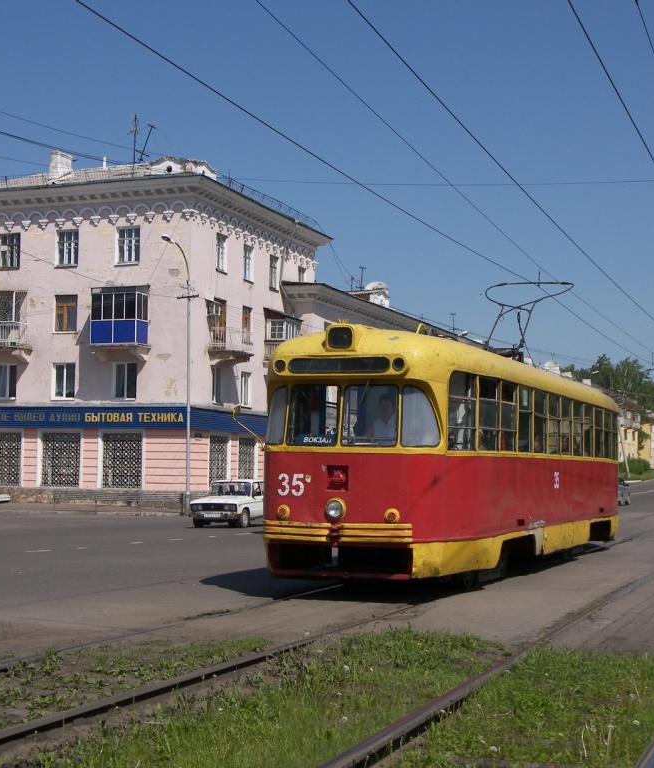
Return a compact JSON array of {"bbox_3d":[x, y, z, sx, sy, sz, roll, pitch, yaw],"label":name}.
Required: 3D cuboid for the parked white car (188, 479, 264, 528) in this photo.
[{"bbox_3d":[-2.738,3.808,45.451,1.620,1.440,4.150,0,-4,20],"label":"parked white car"}]

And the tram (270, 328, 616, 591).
[{"bbox_3d":[2.420,1.257,22.453,2.620,3.260,14.000,0,-4,20],"label":"tram"}]

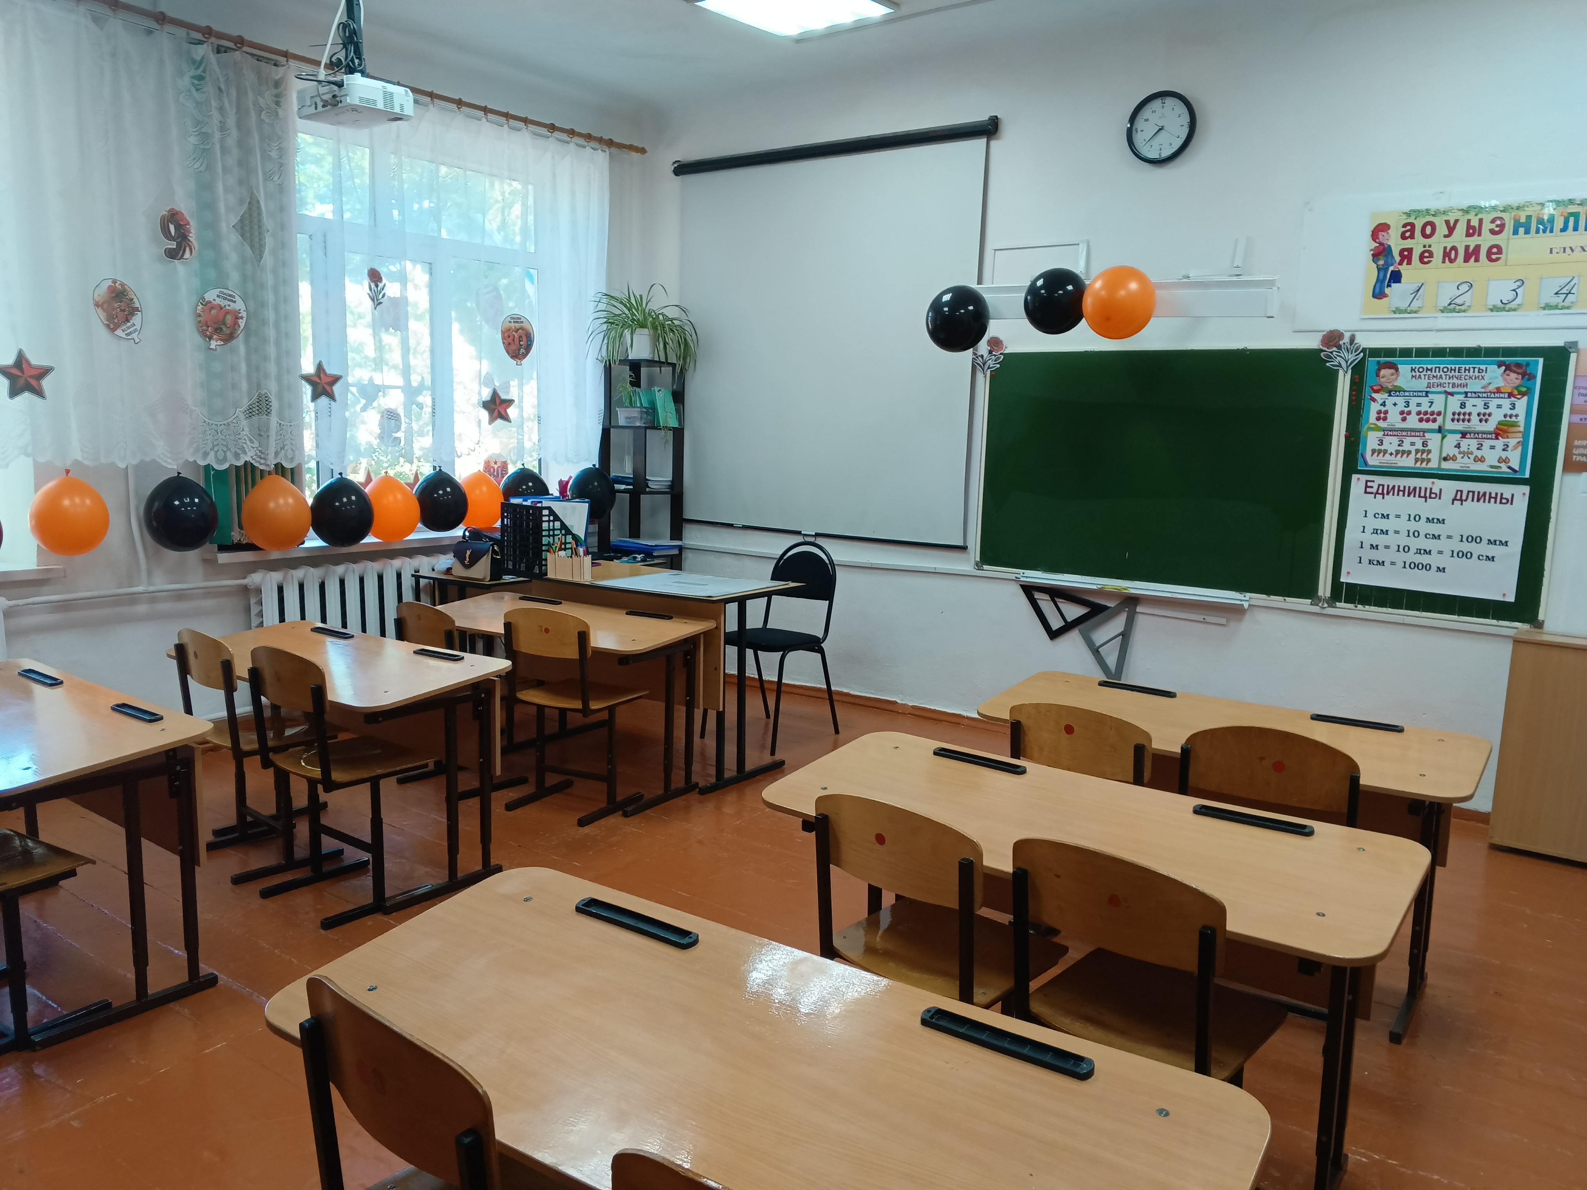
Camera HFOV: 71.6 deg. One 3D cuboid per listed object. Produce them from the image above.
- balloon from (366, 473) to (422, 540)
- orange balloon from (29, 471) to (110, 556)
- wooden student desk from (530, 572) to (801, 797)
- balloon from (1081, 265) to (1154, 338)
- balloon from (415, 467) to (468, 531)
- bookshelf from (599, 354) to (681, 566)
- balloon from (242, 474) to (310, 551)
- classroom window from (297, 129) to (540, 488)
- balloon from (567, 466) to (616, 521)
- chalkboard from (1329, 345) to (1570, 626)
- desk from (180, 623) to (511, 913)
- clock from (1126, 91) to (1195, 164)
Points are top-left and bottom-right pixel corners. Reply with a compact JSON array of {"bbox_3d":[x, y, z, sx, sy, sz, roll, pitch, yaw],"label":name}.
[{"bbox_3d":[-1.800,-0.389,4.937,0.250,0.300,0.250,8,11,34],"label":"balloon"},{"bbox_3d":[-2.499,-0.282,3.799,0.255,0.290,0.255,7,11,35],"label":"orange balloon"},{"bbox_3d":[-0.583,0.313,4.696,1.100,0.766,0.555,7,11,35],"label":"wooden student desk"},{"bbox_3d":[1.276,-1.149,4.322,0.270,0.280,0.270,7,11,33],"label":"balloon"},{"bbox_3d":[-1.647,-0.447,5.149,0.250,0.295,0.250,8,11,34],"label":"balloon"},{"bbox_3d":[-0.811,-0.398,5.970,0.325,1.715,0.290,7,11,33],"label":"bookshelf"},{"bbox_3d":[-2.099,-0.335,4.466,0.258,0.305,0.258,9,12,40],"label":"balloon"},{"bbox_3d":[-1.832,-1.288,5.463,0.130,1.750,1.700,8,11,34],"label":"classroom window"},{"bbox_3d":[-1.086,-0.546,5.943,0.250,0.290,0.250,1,9,0],"label":"balloon"},{"bbox_3d":[2.379,-0.407,4.023,0.715,1.000,0.035,7,11,33],"label":"chalkboard"},{"bbox_3d":[-1.476,0.515,3.545,1.200,0.686,0.505,7,11,35],"label":"desk"},{"bbox_3d":[1.480,-1.881,4.429,0.282,0.282,0.045,7,11,33],"label":"clock"}]

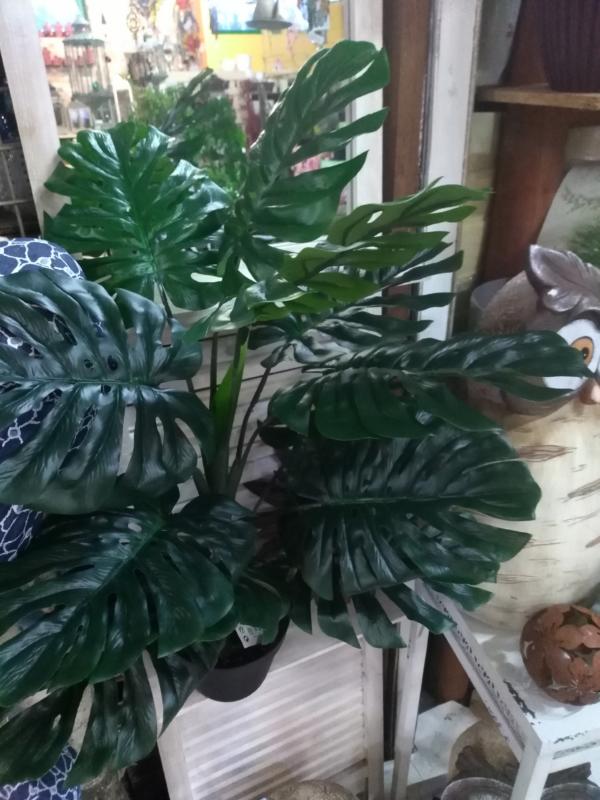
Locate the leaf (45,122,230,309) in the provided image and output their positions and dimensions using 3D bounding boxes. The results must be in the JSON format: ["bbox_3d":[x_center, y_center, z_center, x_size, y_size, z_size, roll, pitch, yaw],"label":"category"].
[{"bbox_3d":[-0.205,-0.236,0.760,0.225,0.060,0.275,-8,70,-12],"label":"leaf"}]

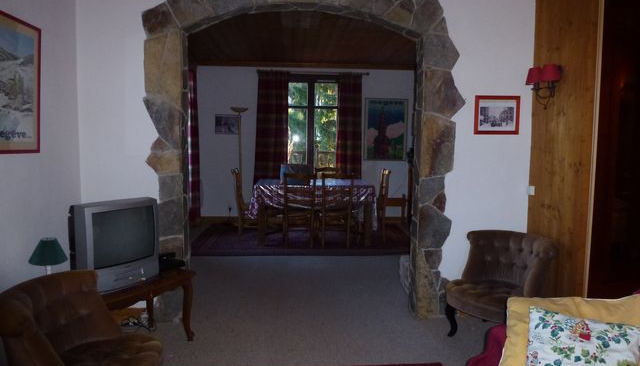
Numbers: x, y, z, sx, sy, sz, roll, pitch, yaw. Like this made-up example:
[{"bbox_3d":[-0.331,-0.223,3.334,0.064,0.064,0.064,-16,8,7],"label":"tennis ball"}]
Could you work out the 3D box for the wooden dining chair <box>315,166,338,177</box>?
[{"bbox_3d":[0.158,0.254,6.813,0.430,0.930,0.460,0,5,-4],"label":"wooden dining chair"}]

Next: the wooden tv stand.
[{"bbox_3d":[-1.199,0.818,2.654,0.460,0.435,0.800,3,5,30],"label":"wooden tv stand"}]

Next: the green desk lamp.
[{"bbox_3d":[-1.431,0.451,2.344,0.190,0.320,0.190,0,4,-3],"label":"green desk lamp"}]

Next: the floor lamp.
[{"bbox_3d":[-1.250,-0.245,6.927,0.280,1.885,0.280,0,5,-4],"label":"floor lamp"}]

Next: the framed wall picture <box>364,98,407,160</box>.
[{"bbox_3d":[1.066,-0.867,7.190,0.700,0.990,0.030,0,4,-3],"label":"framed wall picture"}]

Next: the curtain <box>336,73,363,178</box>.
[{"bbox_3d":[0.481,-0.544,7.168,0.411,2.410,0.120,0,5,-4],"label":"curtain"}]

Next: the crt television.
[{"bbox_3d":[-1.331,0.353,2.695,0.450,0.495,0.475,3,5,30],"label":"crt television"}]

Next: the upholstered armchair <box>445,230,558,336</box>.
[{"bbox_3d":[1.206,0.678,2.958,0.650,0.690,0.620,-3,6,-44],"label":"upholstered armchair"}]

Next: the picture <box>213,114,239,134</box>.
[{"bbox_3d":[-1.456,-0.926,7.047,0.400,0.320,0.025,0,4,-3],"label":"picture"}]

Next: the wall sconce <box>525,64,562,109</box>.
[{"bbox_3d":[1.475,-0.627,2.948,0.160,0.300,0.270,0,4,-3],"label":"wall sconce"}]

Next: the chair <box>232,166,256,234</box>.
[{"bbox_3d":[-1.004,0.270,6.462,0.500,0.940,0.450,0,4,-3],"label":"chair"}]

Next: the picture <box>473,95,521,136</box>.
[{"bbox_3d":[1.296,-0.492,3.231,0.345,0.281,0.020,0,5,-4],"label":"picture"}]

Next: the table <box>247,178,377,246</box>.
[{"bbox_3d":[-0.089,0.386,6.189,1.580,0.770,1.000,0,4,-3],"label":"table"}]

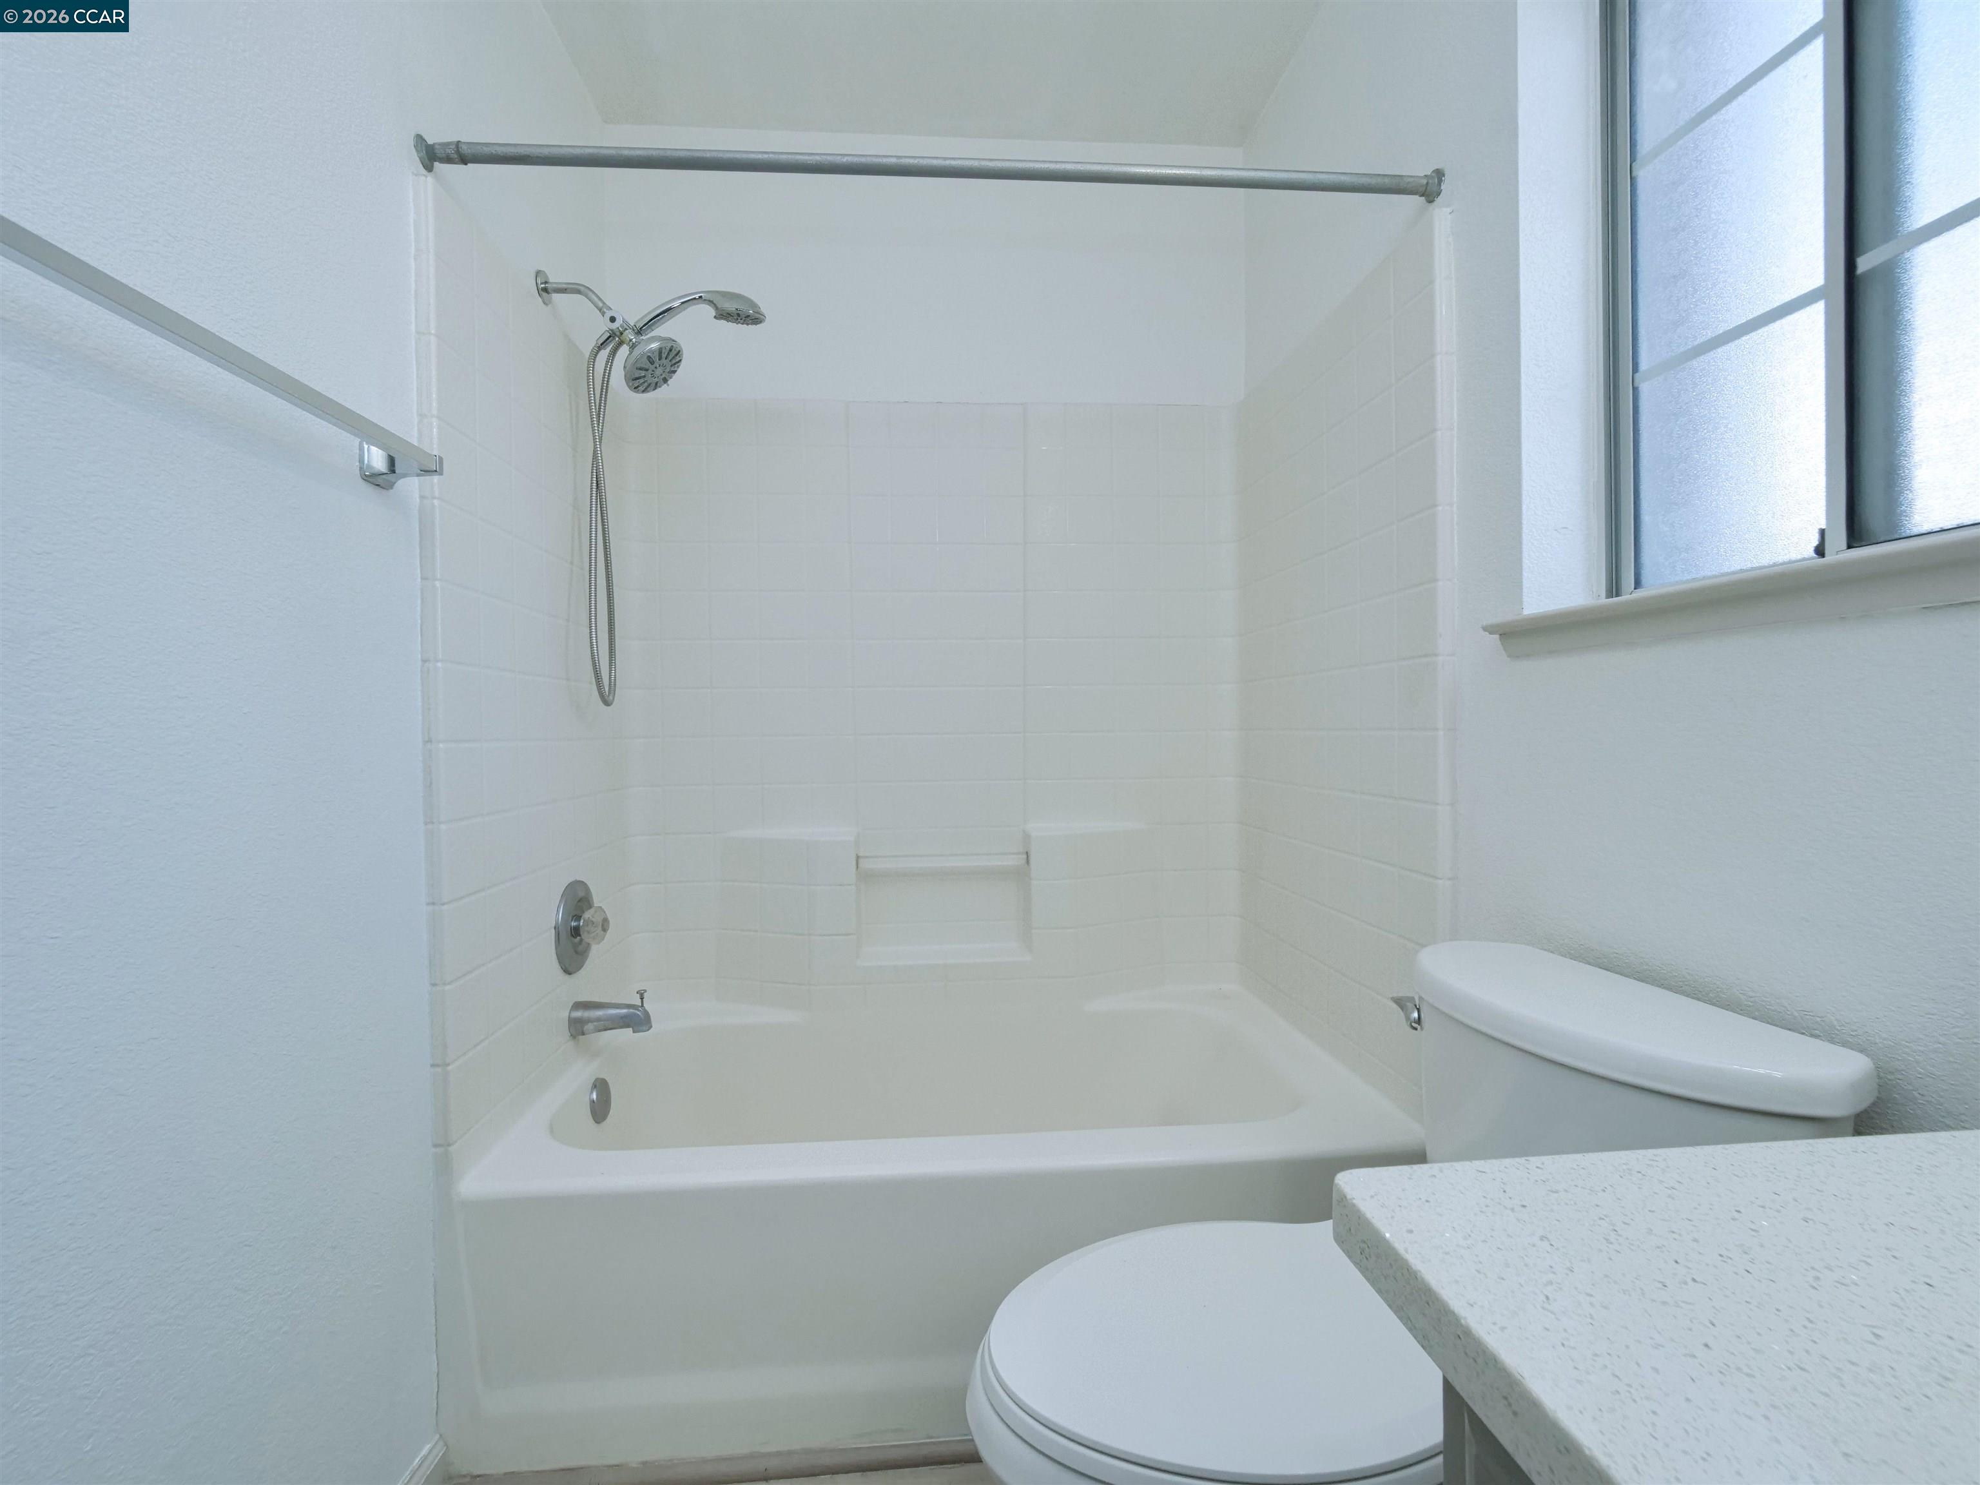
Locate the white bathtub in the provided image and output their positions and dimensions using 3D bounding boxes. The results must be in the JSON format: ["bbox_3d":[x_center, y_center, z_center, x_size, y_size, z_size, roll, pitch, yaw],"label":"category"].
[{"bbox_3d":[-0.056,0.810,1.542,1.495,0.410,0.755,-1,1,-4],"label":"white bathtub"}]

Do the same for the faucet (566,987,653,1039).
[{"bbox_3d":[-0.728,0.517,1.529,0.137,0.093,0.058,-1,1,-4],"label":"faucet"}]

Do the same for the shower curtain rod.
[{"bbox_3d":[-0.056,-0.845,1.183,1.497,0.043,0.043,-1,1,-4],"label":"shower curtain rod"}]

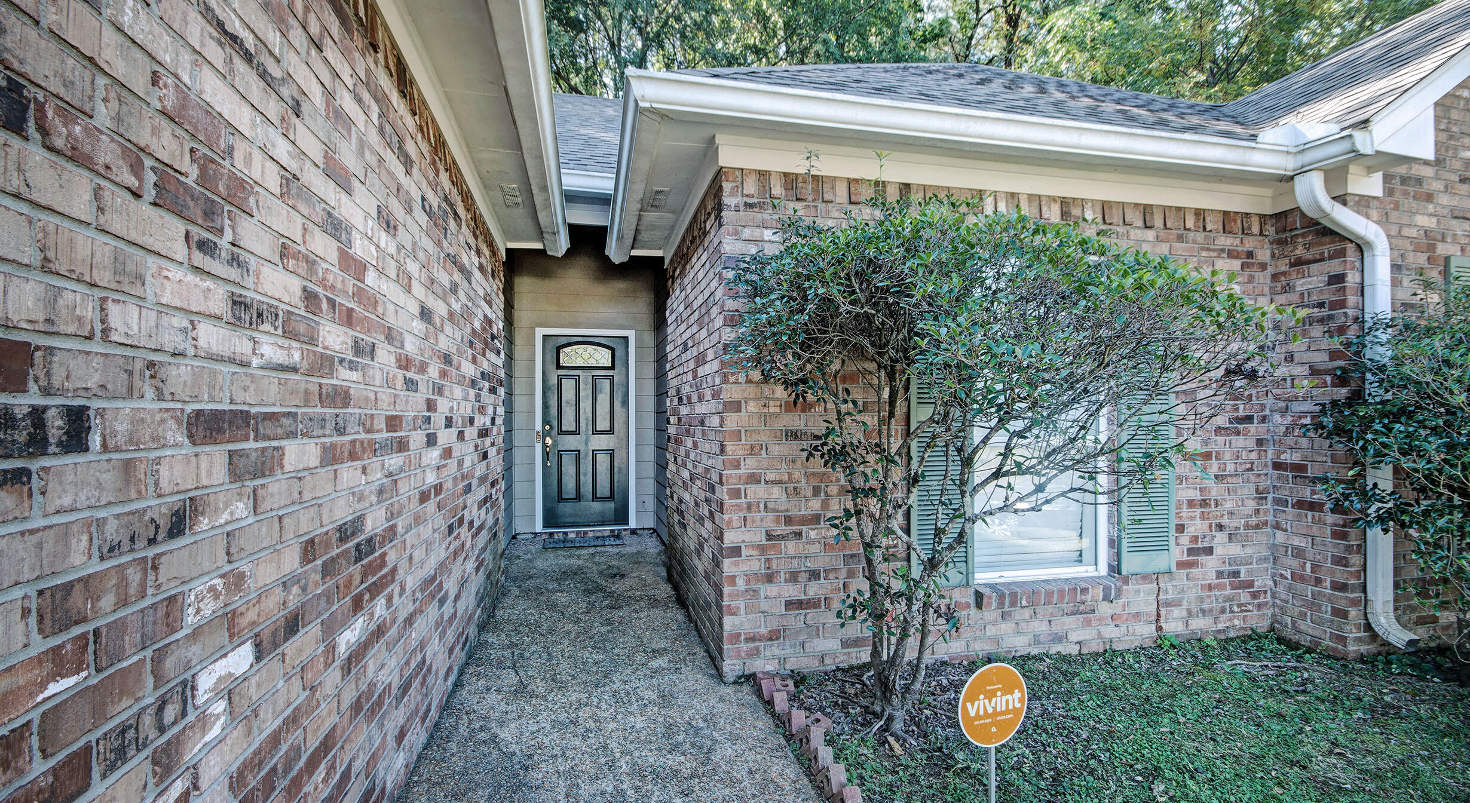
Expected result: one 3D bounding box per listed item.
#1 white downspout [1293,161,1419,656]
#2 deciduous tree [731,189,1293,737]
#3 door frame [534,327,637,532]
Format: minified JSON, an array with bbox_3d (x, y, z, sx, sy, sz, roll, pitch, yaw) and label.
[{"bbox_3d":[3.330,0.010,3.240,0.330,2.560,0.320,0,-1,-13],"label":"white downspout"},{"bbox_3d":[1.280,0.220,2.650,2.450,2.200,1.200,0,-1,-13],"label":"deciduous tree"},{"bbox_3d":[-1.576,0.298,6.460,1.040,2.150,0.150,0,-1,-13],"label":"door frame"}]

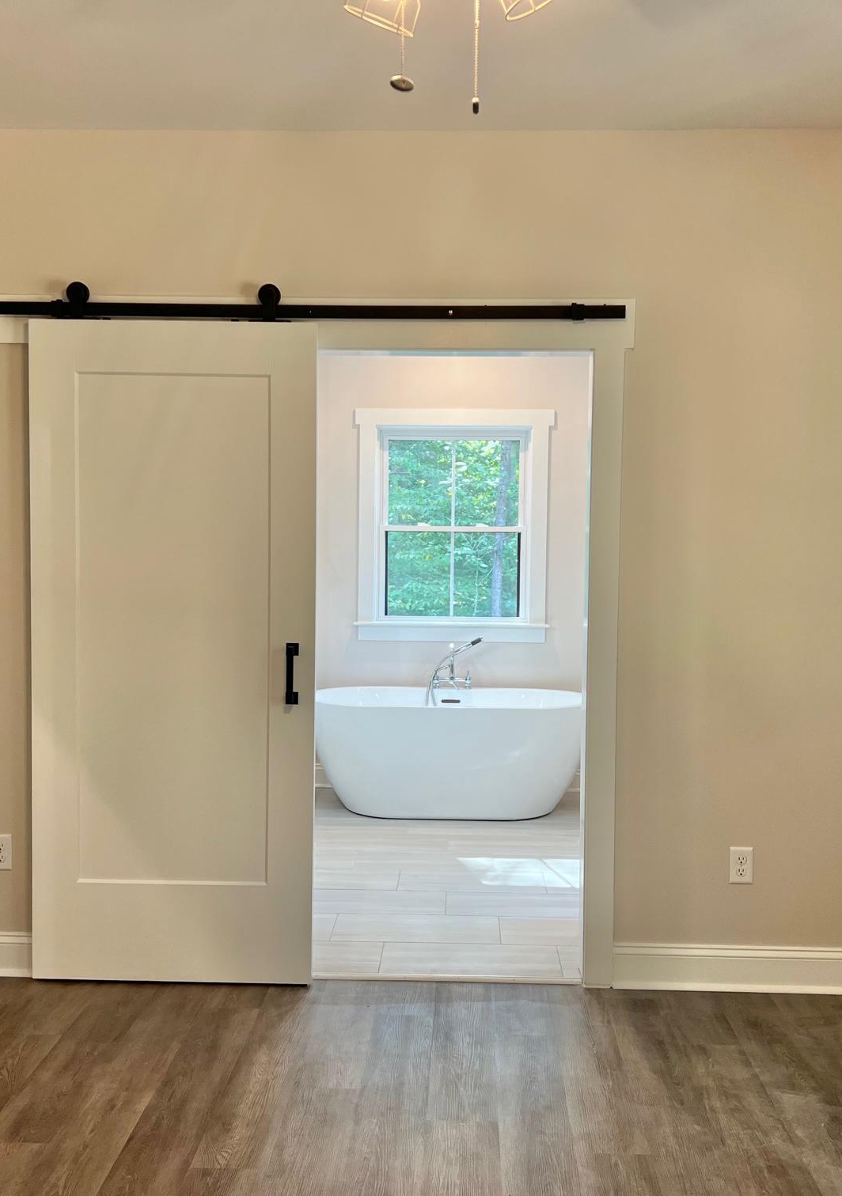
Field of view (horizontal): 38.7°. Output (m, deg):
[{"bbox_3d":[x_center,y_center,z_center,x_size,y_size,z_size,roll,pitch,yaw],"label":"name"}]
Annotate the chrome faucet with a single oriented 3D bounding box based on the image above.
[{"bbox_3d":[0.190,0.405,6.627,0.303,0.381,0.250,0,3,-6],"label":"chrome faucet"}]

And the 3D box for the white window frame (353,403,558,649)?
[{"bbox_3d":[0.187,-0.407,6.864,1.138,1.325,0.130,1,3,2],"label":"white window frame"}]

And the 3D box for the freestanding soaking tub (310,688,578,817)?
[{"bbox_3d":[0.159,0.828,6.392,1.550,0.593,0.790,1,3,2],"label":"freestanding soaking tub"}]

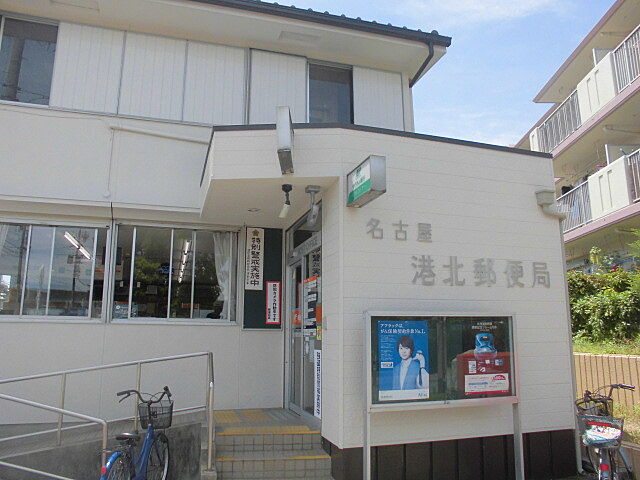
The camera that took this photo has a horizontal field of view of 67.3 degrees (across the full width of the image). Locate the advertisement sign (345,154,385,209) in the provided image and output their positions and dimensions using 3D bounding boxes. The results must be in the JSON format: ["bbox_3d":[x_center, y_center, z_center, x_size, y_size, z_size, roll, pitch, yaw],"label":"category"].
[{"bbox_3d":[0.436,-0.543,4.592,0.145,0.330,0.560,4,-12,-19],"label":"advertisement sign"}]

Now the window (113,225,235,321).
[{"bbox_3d":[-1.968,0.468,6.568,1.600,1.270,0.100,3,-11,-15],"label":"window"}]

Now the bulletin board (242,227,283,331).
[{"bbox_3d":[-0.804,0.540,6.841,0.530,1.420,0.045,3,-11,-15],"label":"bulletin board"}]

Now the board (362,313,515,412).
[{"bbox_3d":[1.224,1.174,4.726,1.650,0.875,0.090,4,-12,-19],"label":"board"}]

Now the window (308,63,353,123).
[{"bbox_3d":[0.163,-2.035,6.990,0.670,1.170,0.100,3,-11,-15],"label":"window"}]

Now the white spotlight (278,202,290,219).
[{"bbox_3d":[-0.372,-0.307,5.090,0.075,0.155,0.075,27,5,31],"label":"white spotlight"}]

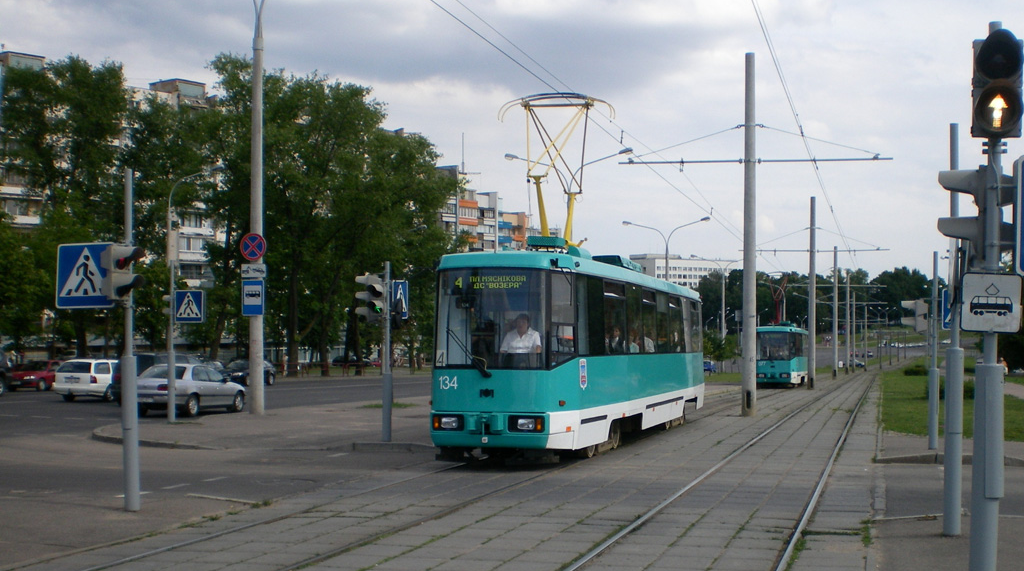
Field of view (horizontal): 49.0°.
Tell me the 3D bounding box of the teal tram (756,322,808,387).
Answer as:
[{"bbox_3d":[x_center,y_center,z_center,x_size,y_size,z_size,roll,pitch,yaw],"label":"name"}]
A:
[{"bbox_3d":[15.134,3.906,62.281,2.500,3.250,14.700,-1,-4,18],"label":"teal tram"}]

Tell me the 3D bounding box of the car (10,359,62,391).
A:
[{"bbox_3d":[-22.500,4.300,53.900,1.690,1.390,4.200,0,-3,11],"label":"car"}]

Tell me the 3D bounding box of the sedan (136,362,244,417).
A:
[{"bbox_3d":[-9.500,3.050,33.100,1.780,1.450,4.750,0,-3,14],"label":"sedan"}]

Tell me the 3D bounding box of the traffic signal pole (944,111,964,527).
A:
[{"bbox_3d":[3.937,0.379,10.020,0.170,3.668,0.170,0,-2,18],"label":"traffic signal pole"}]

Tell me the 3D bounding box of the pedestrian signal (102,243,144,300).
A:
[{"bbox_3d":[-4.353,-0.151,12.600,0.380,0.600,0.280,0,-1,18],"label":"pedestrian signal"}]

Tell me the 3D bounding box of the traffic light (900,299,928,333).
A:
[{"bbox_3d":[7.015,0.540,19.600,0.480,0.600,0.280,-1,-2,18],"label":"traffic light"}]

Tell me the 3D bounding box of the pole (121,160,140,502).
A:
[{"bbox_3d":[-4.131,0.568,12.170,0.175,3.687,0.175,-2,-2,18],"label":"pole"}]

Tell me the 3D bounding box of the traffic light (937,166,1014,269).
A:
[{"bbox_3d":[2.826,-0.420,6.850,0.450,0.590,0.270,-1,-2,18],"label":"traffic light"}]

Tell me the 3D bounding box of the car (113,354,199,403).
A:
[{"bbox_3d":[-11.950,3.280,39.500,1.800,1.710,4.600,0,-3,14],"label":"car"}]

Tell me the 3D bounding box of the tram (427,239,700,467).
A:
[{"bbox_3d":[1.950,1.330,23.330,2.500,3.550,14.600,-1,-3,18],"label":"tram"}]

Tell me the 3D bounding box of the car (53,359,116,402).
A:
[{"bbox_3d":[-14.650,3.430,40.700,1.720,1.430,4.400,0,-3,12],"label":"car"}]

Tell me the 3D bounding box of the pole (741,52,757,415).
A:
[{"bbox_3d":[6.433,-1.435,30.386,0.370,9.806,0.370,0,-2,18],"label":"pole"}]

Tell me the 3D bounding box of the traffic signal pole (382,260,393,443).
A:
[{"bbox_3d":[-2.328,1.240,21.064,0.170,3.385,0.170,-1,-2,18],"label":"traffic signal pole"}]

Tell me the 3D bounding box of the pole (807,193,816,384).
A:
[{"bbox_3d":[15.800,0.420,59.200,0.380,10.100,0.380,0,-1,0],"label":"pole"}]

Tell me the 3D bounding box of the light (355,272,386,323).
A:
[{"bbox_3d":[-2.605,0.230,20.700,0.480,0.900,0.290,-1,-2,18],"label":"light"}]

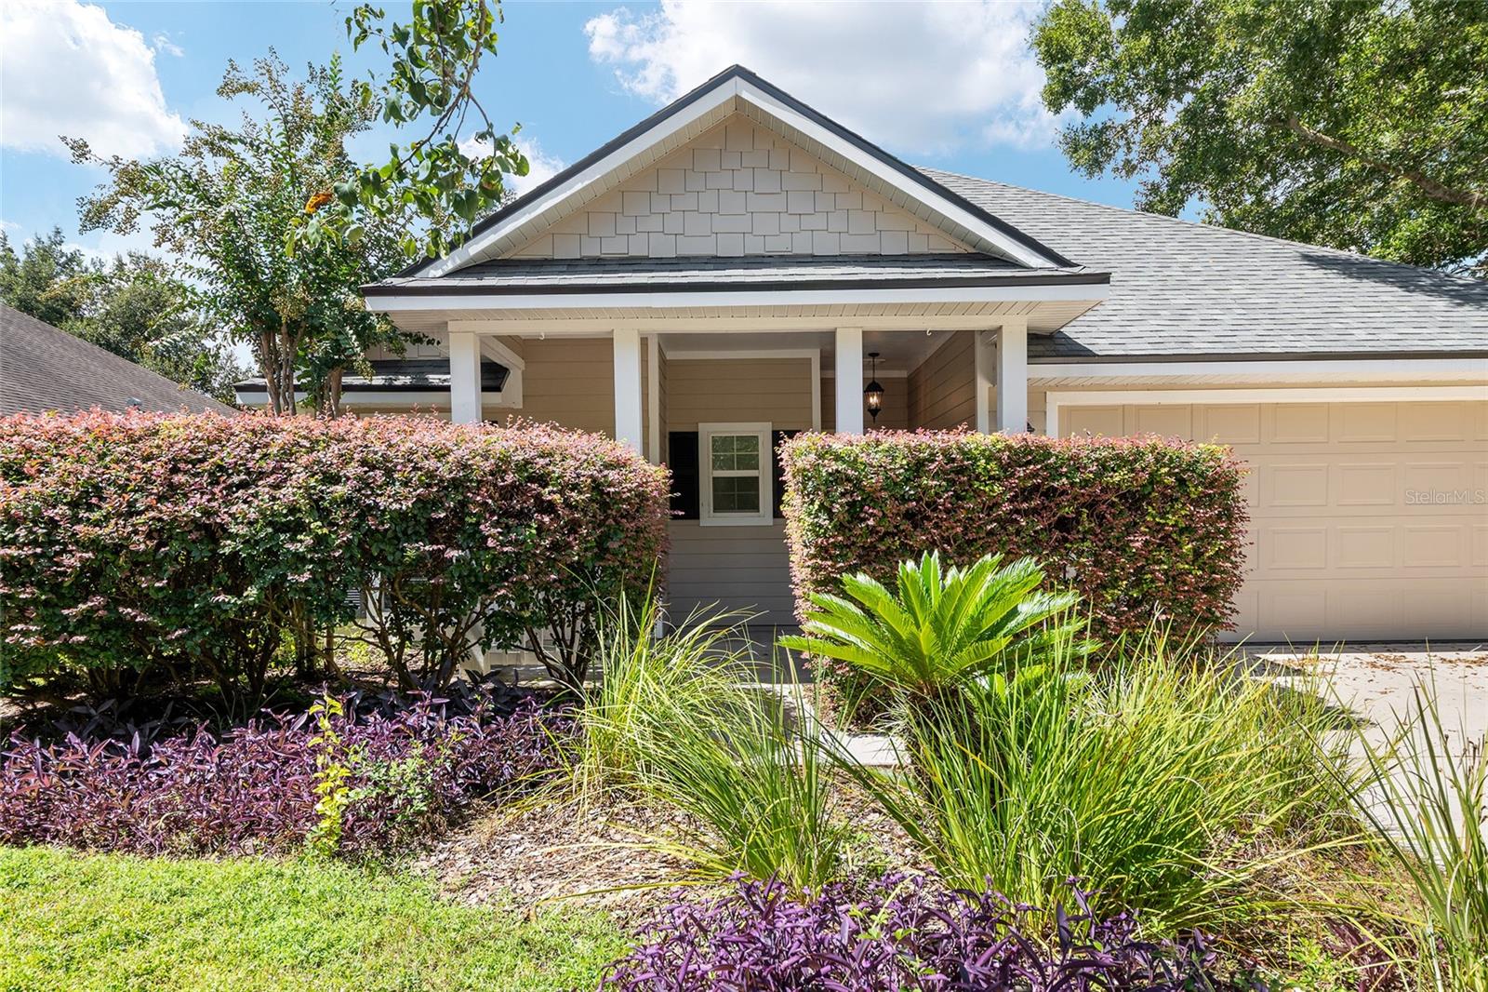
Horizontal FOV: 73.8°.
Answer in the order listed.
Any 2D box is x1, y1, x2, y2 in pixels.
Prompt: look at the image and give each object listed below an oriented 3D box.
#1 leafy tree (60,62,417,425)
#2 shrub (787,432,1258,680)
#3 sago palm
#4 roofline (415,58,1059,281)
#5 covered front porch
[{"bbox_3d":[-3.950,-1.050,7.900,2.750,4.800,2.600,-1,0,1],"label":"leafy tree"},{"bbox_3d":[1.620,0.460,6.200,2.750,1.680,1.000,-1,0,1],"label":"shrub"},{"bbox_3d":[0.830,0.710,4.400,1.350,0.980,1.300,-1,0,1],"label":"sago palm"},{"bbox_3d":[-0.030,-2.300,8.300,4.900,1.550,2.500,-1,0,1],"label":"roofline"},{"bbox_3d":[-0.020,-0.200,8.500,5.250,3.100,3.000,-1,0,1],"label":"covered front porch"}]

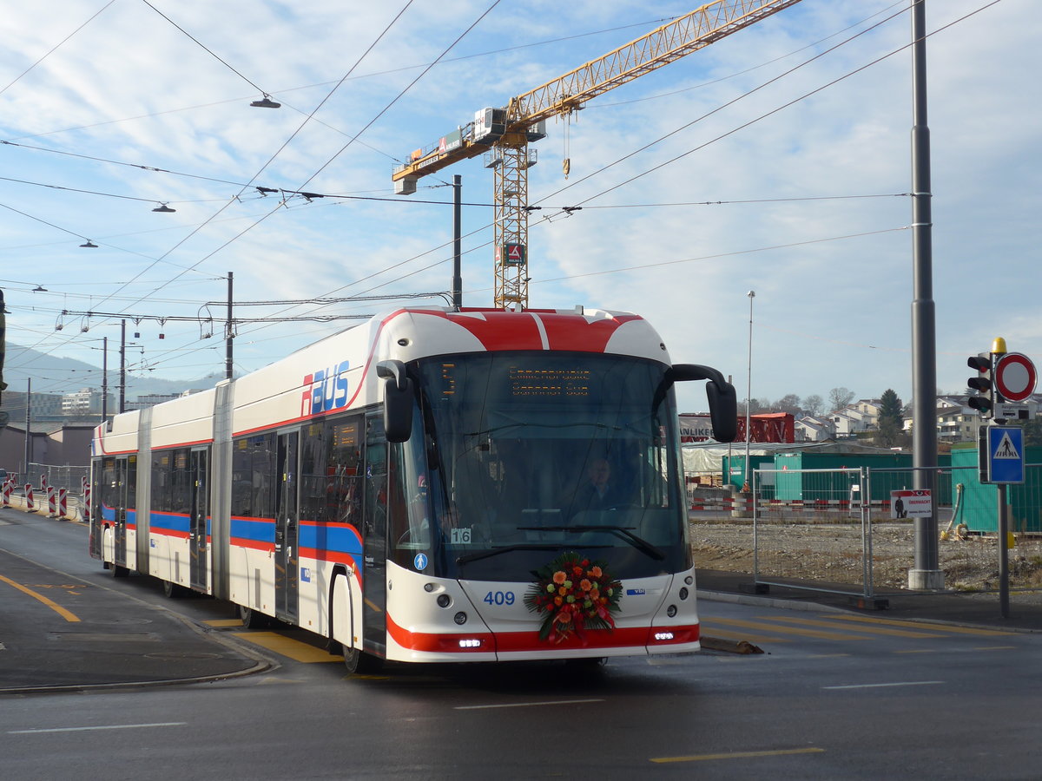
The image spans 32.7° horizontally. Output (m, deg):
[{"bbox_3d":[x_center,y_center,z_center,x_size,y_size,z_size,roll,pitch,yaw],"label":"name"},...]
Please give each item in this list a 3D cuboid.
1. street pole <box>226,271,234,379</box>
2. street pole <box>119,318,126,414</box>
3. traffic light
[{"bbox_3d":[-12.102,0.052,73.691,0.340,10.000,0.340,0,-4,0],"label":"street pole"},{"bbox_3d":[-21.819,1.081,97.191,0.340,10.000,0.340,0,-4,0],"label":"street pole"},{"bbox_3d":[5.607,-0.069,21.700,0.360,0.800,0.270,2,-4,-27],"label":"traffic light"}]

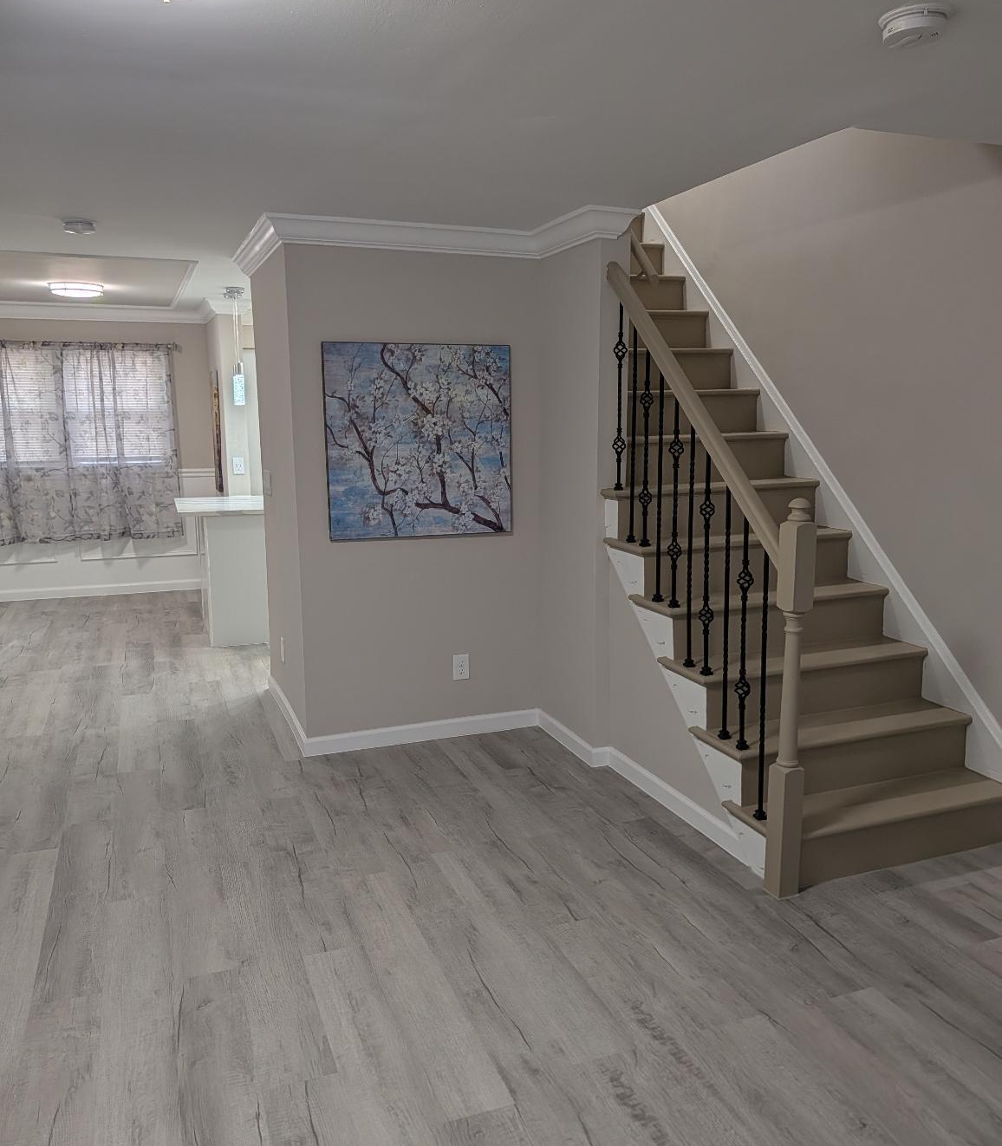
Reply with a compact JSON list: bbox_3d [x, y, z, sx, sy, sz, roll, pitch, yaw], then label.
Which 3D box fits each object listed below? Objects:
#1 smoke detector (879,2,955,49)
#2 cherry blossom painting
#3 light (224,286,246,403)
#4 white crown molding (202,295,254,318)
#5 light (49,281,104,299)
[{"bbox_3d":[0.806,-1.061,1.805,0.133,0.042,0.133,0,10,0],"label":"smoke detector"},{"bbox_3d":[-0.349,-0.578,4.093,0.850,0.850,0.035,-4,11,-21],"label":"cherry blossom painting"},{"bbox_3d":[-1.746,-1.486,6.108,0.120,0.750,0.120,-4,11,-21],"label":"light"},{"bbox_3d":[-1.962,-1.923,6.689,0.335,0.095,0.090,-4,11,-21],"label":"white crown molding"},{"bbox_3d":[-2.741,-1.825,5.964,0.335,0.085,0.335,-4,11,-21],"label":"light"}]

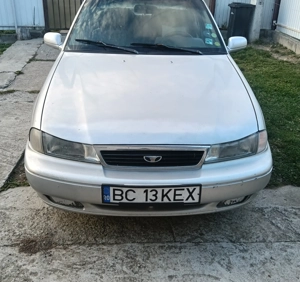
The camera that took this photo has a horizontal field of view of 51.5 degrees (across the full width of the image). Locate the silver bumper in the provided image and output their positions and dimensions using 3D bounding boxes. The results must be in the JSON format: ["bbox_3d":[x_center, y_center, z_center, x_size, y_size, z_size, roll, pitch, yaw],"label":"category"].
[{"bbox_3d":[0.002,0.232,1.882,1.630,0.360,0.480,0,26,-2],"label":"silver bumper"}]

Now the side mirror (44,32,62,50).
[{"bbox_3d":[-0.844,-0.884,2.726,0.175,0.130,0.110,0,26,-2],"label":"side mirror"}]

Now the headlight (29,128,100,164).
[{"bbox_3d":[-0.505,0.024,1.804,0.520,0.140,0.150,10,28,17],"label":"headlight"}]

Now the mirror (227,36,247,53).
[{"bbox_3d":[0.779,-0.880,2.788,0.175,0.130,0.110,0,26,-2],"label":"mirror"}]

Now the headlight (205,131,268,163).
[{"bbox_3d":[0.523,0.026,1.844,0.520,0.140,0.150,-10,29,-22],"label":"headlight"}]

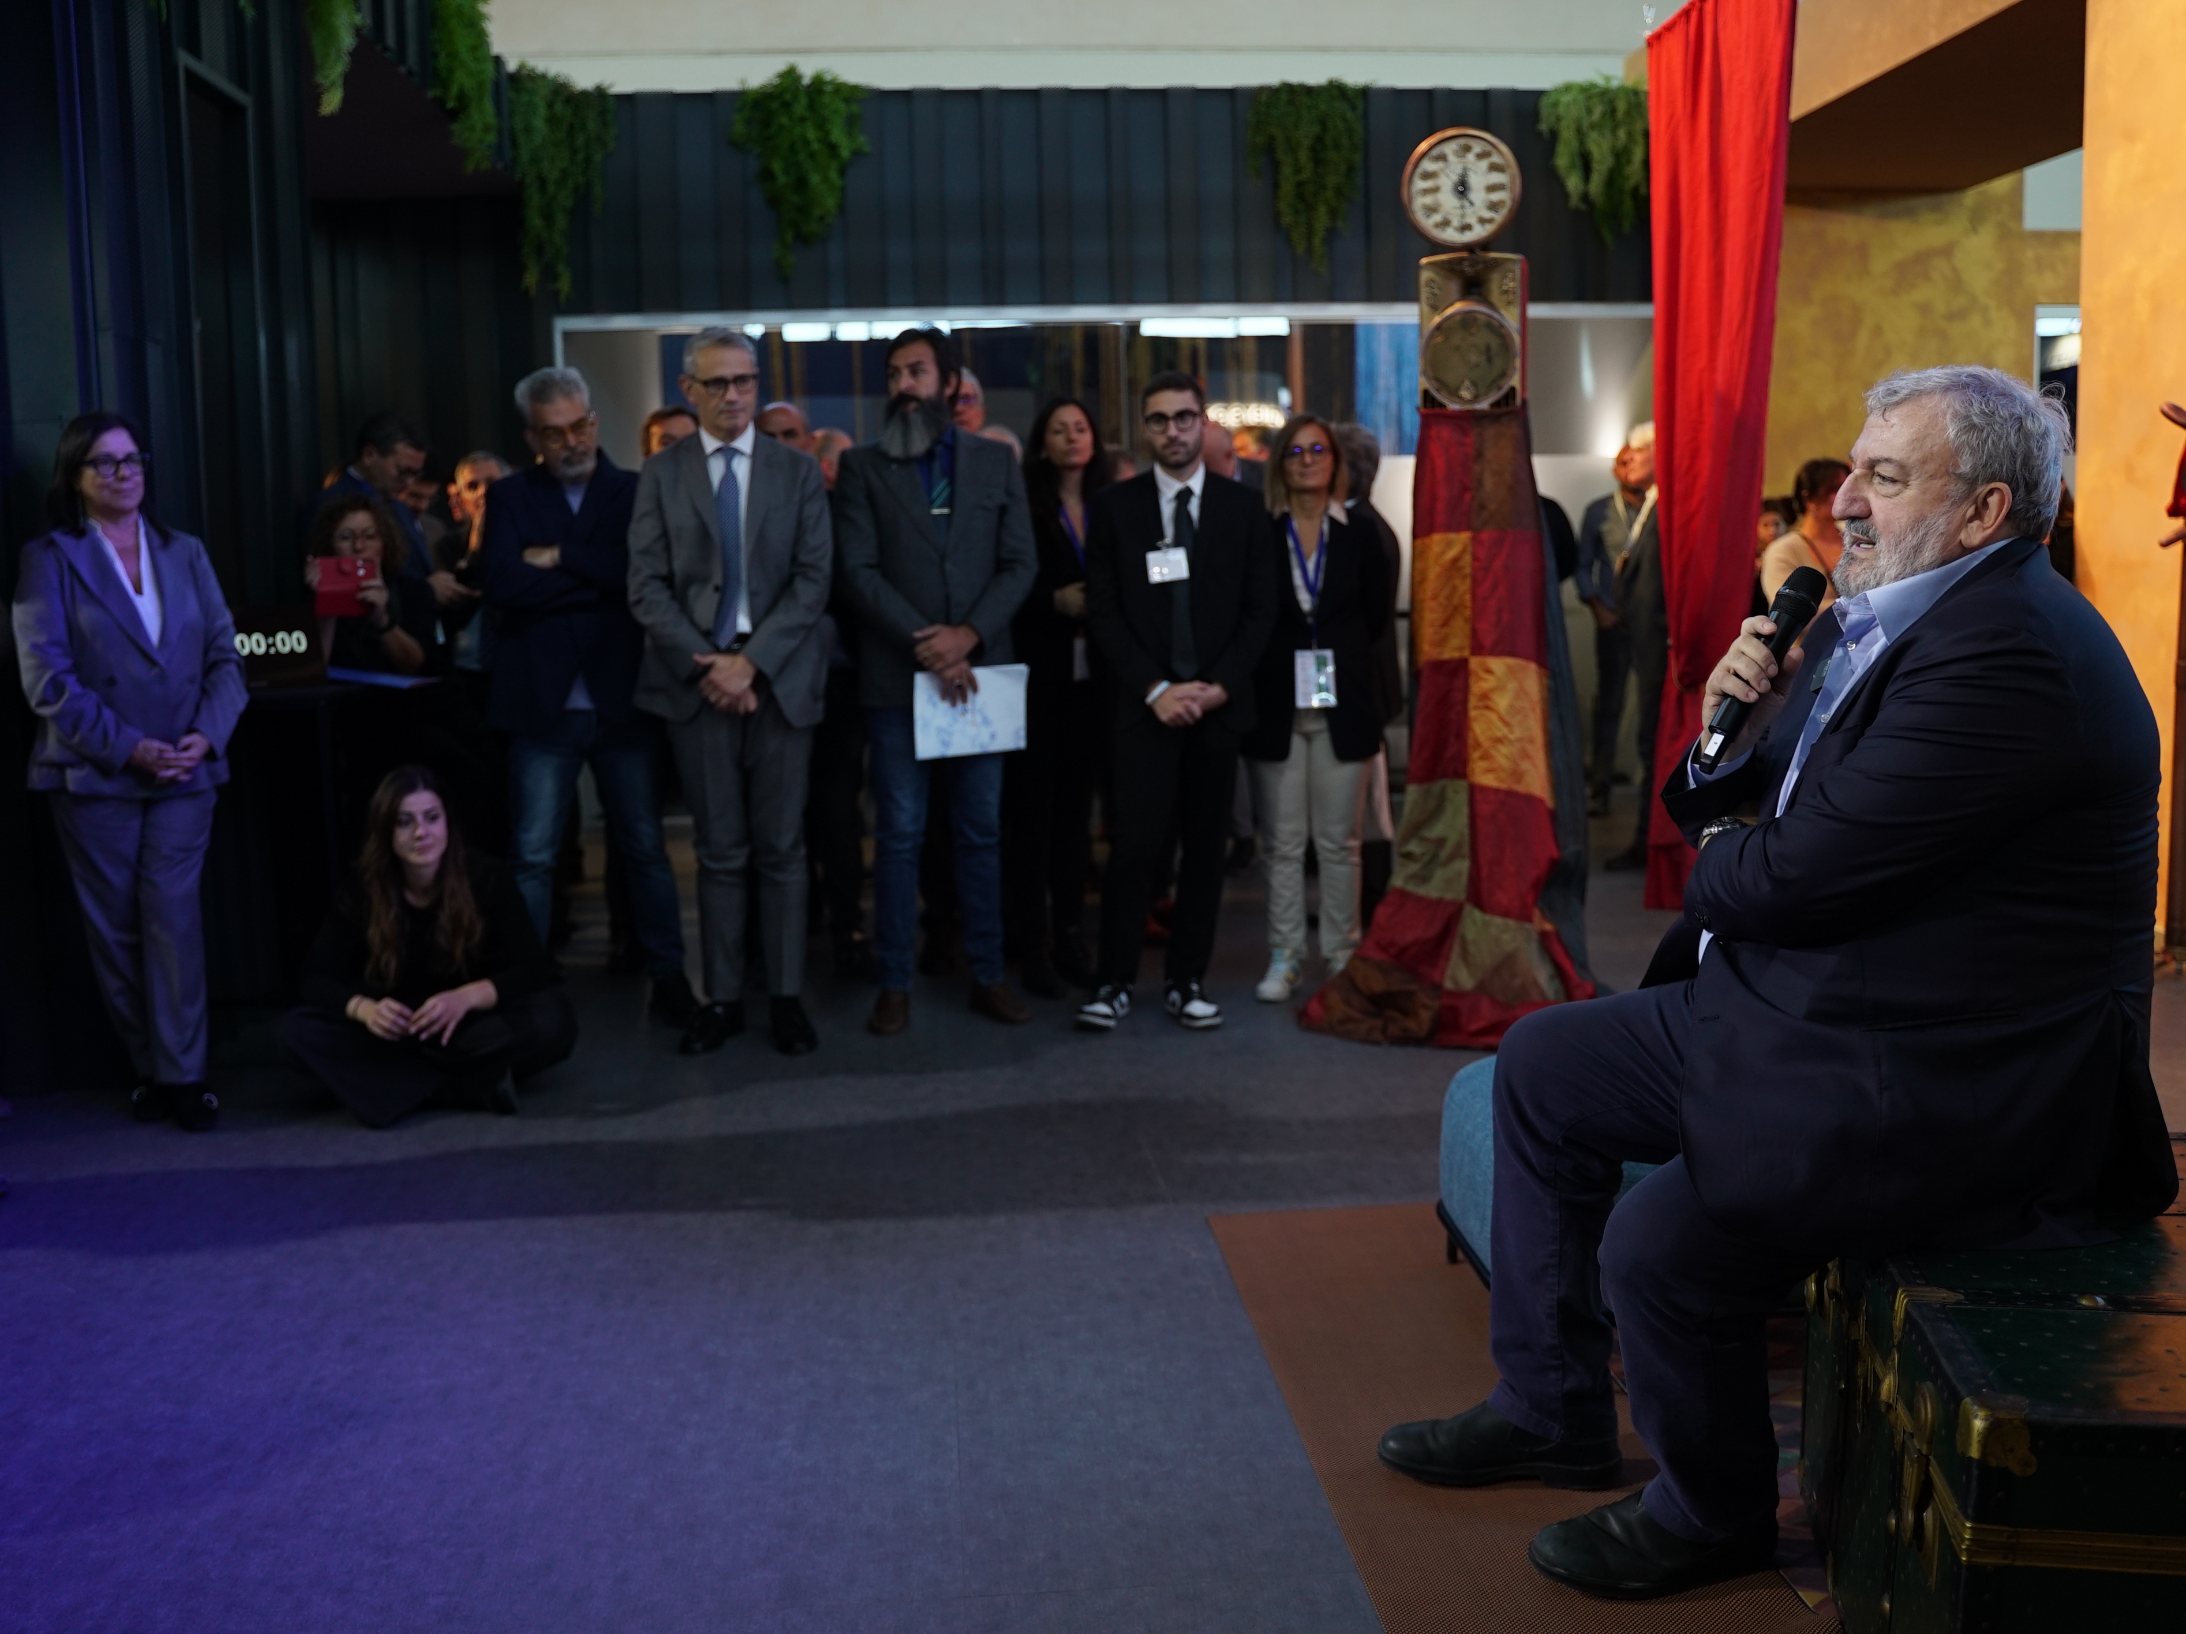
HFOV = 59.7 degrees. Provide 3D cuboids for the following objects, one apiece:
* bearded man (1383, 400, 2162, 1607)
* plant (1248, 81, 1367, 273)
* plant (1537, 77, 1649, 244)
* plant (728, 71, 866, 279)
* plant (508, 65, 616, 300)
[{"bbox_3d":[0.791,0.183,2.220,0.911,1.372,0.598,0,7,7],"label":"bearded man"},{"bbox_3d":[1.016,-3.033,9.064,0.545,0.867,0.363,-2,7,-5],"label":"plant"},{"bbox_3d":[2.433,-3.153,9.168,0.529,0.749,0.363,-2,7,-5],"label":"plant"},{"bbox_3d":[-1.353,-2.985,8.870,0.624,0.934,0.363,-2,7,-5],"label":"plant"},{"bbox_3d":[-2.441,-2.915,8.787,0.442,1.022,0.363,-2,7,-5],"label":"plant"}]

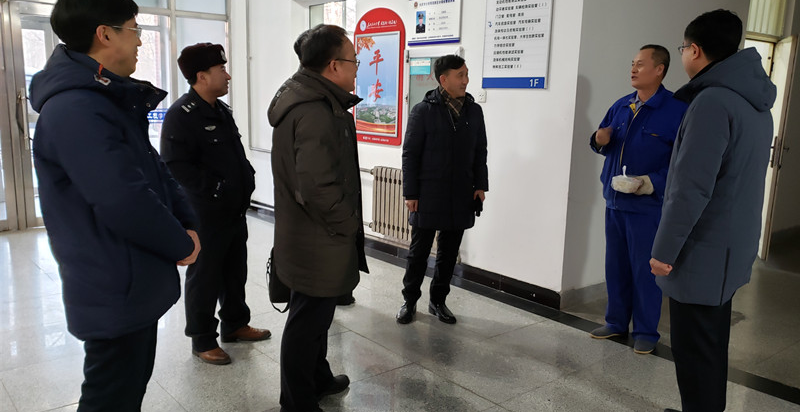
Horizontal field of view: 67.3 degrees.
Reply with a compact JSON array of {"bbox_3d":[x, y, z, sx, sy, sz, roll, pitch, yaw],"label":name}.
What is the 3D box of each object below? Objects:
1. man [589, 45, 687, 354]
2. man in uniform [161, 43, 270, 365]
[{"bbox_3d":[1.432,-0.036,3.579,0.400,1.797,0.560,-6,12,-37],"label":"man"},{"bbox_3d":[-1.008,-0.018,3.316,0.400,1.700,0.530,5,10,21],"label":"man in uniform"}]

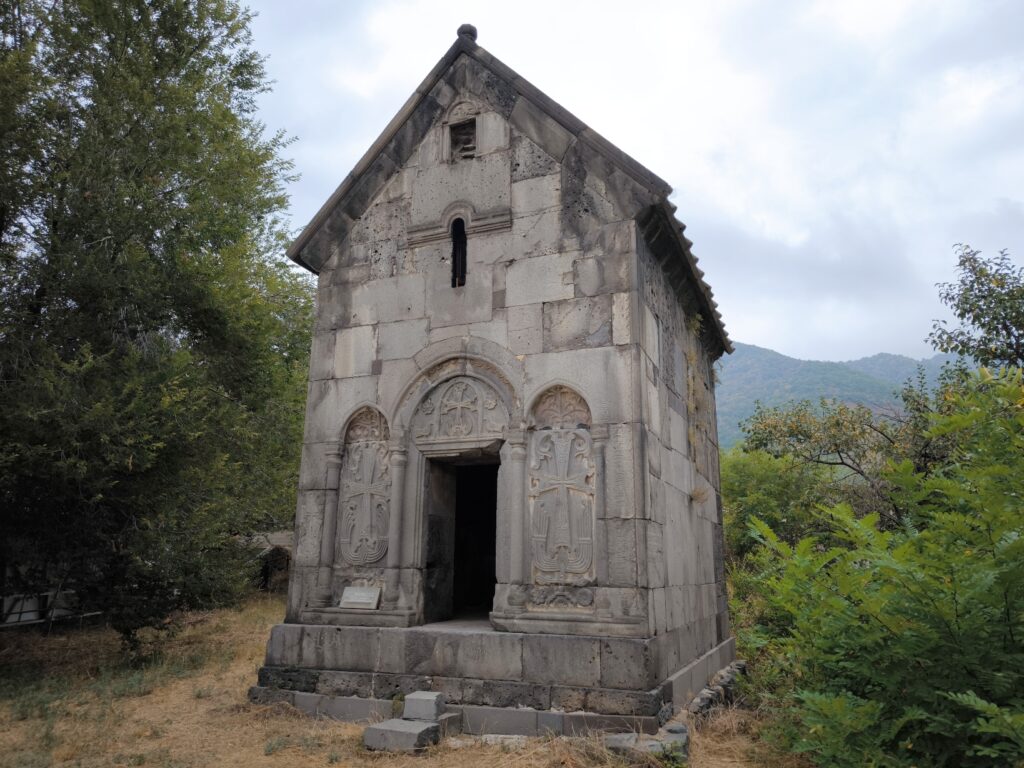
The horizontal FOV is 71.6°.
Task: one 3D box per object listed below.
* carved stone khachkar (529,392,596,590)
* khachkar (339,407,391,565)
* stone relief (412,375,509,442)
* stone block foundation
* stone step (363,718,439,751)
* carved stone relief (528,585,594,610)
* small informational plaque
[{"bbox_3d":[0.581,1.095,7.982,0.783,2.234,0.117,-5,-16,22],"label":"carved stone khachkar"},{"bbox_3d":[-1.814,1.262,8.978,0.751,2.034,0.117,-5,-16,22],"label":"khachkar"},{"bbox_3d":[-0.602,0.312,8.715,1.282,0.824,0.126,-5,-16,22],"label":"stone relief"},{"bbox_3d":[0.466,3.966,10.790,4.896,0.864,6.975,-5,-16,22],"label":"stone block foundation"},{"bbox_3d":[-1.057,3.425,6.911,0.562,0.184,0.450,-5,-16,22],"label":"stone step"},{"bbox_3d":[0.547,2.289,7.601,0.751,0.230,0.117,-5,-16,22],"label":"carved stone relief"},{"bbox_3d":[-1.827,2.558,8.483,0.517,0.257,0.032,-5,-29,22],"label":"small informational plaque"}]

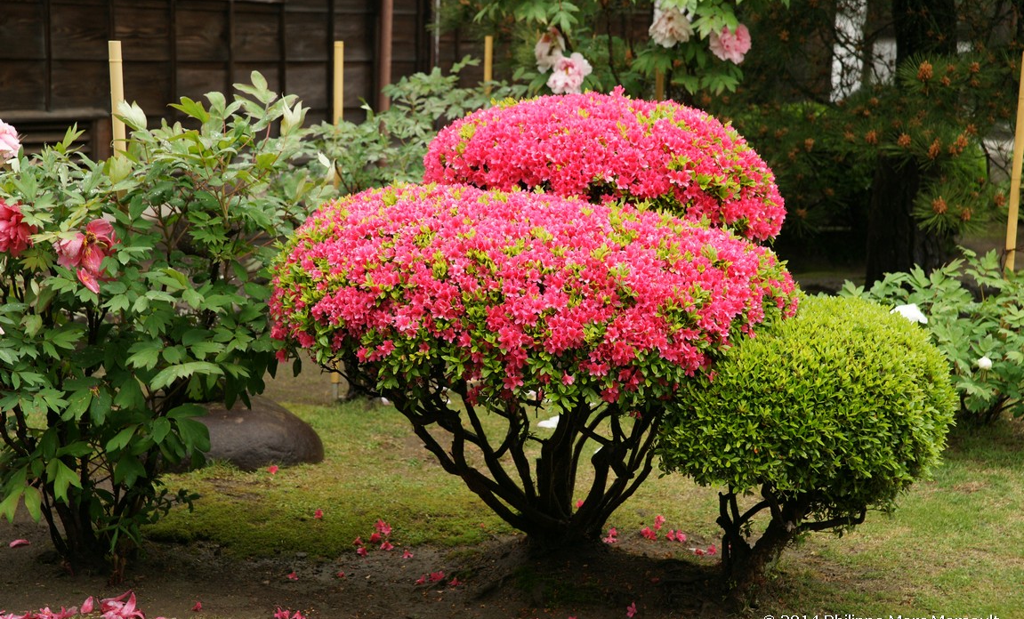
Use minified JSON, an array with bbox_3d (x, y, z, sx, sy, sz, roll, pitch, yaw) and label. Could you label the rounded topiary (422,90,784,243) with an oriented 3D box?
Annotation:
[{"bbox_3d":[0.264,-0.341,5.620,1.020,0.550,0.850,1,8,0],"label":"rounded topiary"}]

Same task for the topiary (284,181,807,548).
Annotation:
[{"bbox_3d":[0.058,0.150,5.170,1.340,0.950,1.100,1,8,0],"label":"topiary"}]

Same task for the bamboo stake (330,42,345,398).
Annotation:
[{"bbox_3d":[-0.653,-0.331,7.420,0.034,1.320,0.034,1,8,0],"label":"bamboo stake"}]

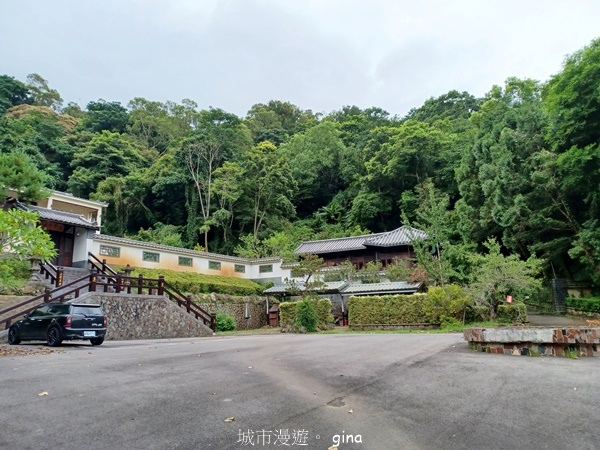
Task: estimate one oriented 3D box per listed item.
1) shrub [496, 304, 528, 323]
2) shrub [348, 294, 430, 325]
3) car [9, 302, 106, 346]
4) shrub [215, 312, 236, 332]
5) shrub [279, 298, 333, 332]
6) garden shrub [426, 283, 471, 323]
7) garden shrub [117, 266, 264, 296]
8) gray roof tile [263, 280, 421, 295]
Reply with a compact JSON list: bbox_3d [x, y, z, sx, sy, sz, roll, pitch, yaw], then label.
[{"bbox_3d":[11.922,4.965,24.309,1.650,1.050,1.150,0,-10,0],"label":"shrub"},{"bbox_3d":[4.674,4.390,22.379,4.400,1.500,1.100,-1,-10,5],"label":"shrub"},{"bbox_3d":[-9.100,3.700,16.300,3.970,1.430,1.720,-6,-11,30],"label":"car"},{"bbox_3d":[-3.652,4.748,21.099,1.150,1.000,1.100,0,-10,0],"label":"shrub"},{"bbox_3d":[0.275,4.531,21.644,2.650,1.600,1.400,1,-10,-5],"label":"shrub"},{"bbox_3d":[7.755,4.126,22.628,2.100,2.000,1.700,0,-10,0],"label":"garden shrub"},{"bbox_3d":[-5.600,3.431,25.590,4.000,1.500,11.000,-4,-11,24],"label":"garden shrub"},{"bbox_3d":[2.580,3.885,26.933,9.600,0.850,2.300,-2,-10,14],"label":"gray roof tile"}]

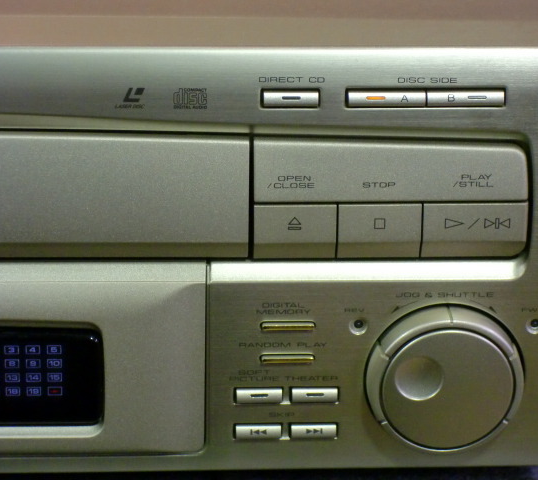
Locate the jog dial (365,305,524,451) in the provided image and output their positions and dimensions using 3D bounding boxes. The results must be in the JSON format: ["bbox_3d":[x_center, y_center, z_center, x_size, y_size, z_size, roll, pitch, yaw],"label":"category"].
[{"bbox_3d":[0.049,0.040,0.571,0.044,0.044,0.009,0,23,-4],"label":"jog dial"}]

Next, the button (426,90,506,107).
[{"bbox_3d":[0.052,-0.037,0.543,0.020,0.004,0.003,0,23,-4],"label":"button"}]

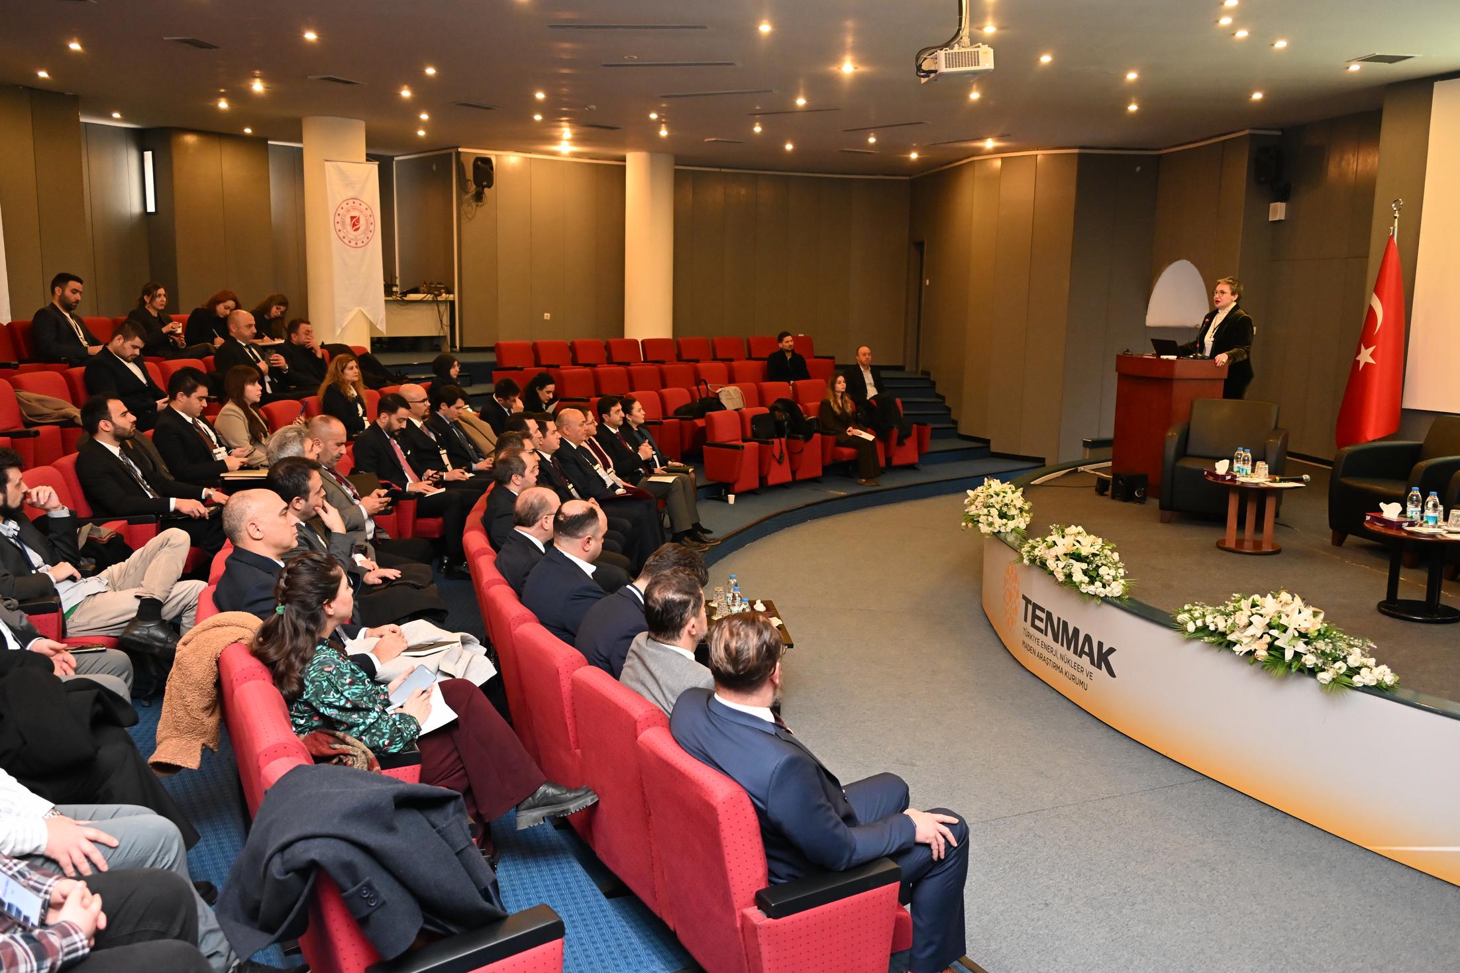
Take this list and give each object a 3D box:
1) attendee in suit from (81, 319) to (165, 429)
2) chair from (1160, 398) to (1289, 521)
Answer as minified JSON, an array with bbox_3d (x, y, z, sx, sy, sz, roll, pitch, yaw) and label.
[{"bbox_3d":[-4.351,-0.579,8.929,0.850,1.270,0.560,2,9,8],"label":"attendee in suit"},{"bbox_3d":[3.644,-0.166,8.855,0.762,0.851,0.772,6,10,30],"label":"chair"}]

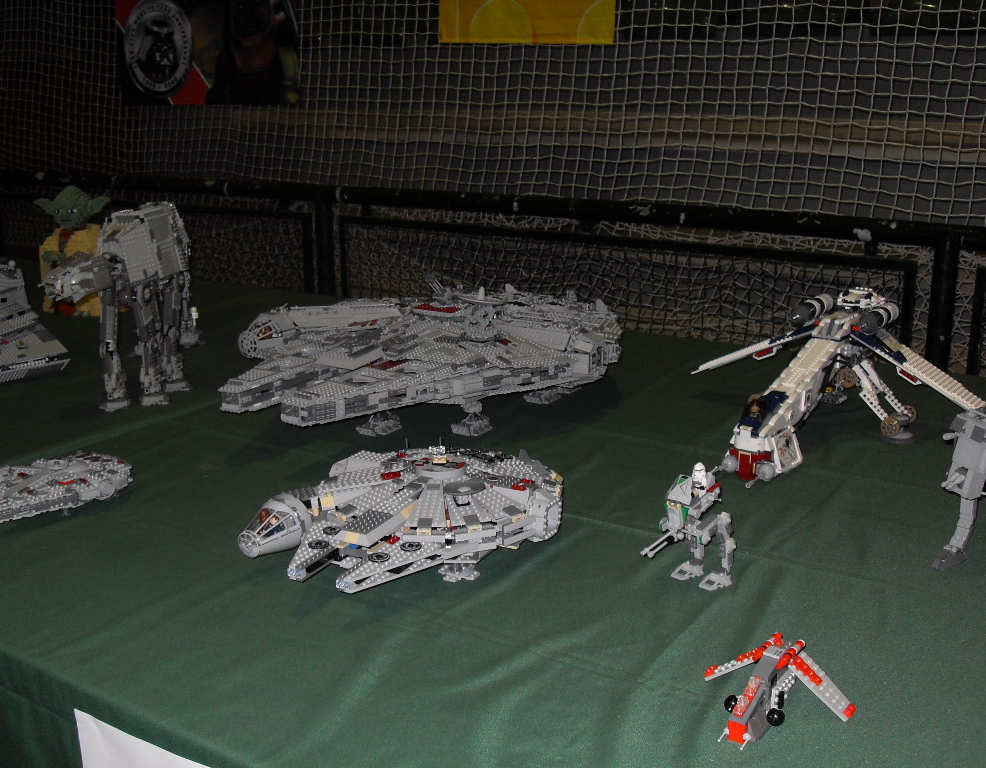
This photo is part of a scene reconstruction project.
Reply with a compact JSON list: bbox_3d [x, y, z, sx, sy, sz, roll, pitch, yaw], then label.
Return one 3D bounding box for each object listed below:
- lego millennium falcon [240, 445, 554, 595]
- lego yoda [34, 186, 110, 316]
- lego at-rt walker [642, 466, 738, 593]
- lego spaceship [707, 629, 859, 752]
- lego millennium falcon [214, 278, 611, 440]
[{"bbox_3d":[-0.084,0.147,1.313,0.295,0.117,0.402,7,15,28],"label":"lego millennium falcon"},{"bbox_3d":[-1.118,-0.363,2.962,0.240,0.338,0.165,5,14,19],"label":"lego yoda"},{"bbox_3d":[0.211,0.160,1.205,0.145,0.141,0.066,-12,18,-42],"label":"lego at-rt walker"},{"bbox_3d":[0.236,0.265,0.953,0.132,0.054,0.148,9,16,33],"label":"lego spaceship"},{"bbox_3d":[-0.129,-0.068,2.005,0.580,0.210,0.845,9,16,33],"label":"lego millennium falcon"}]

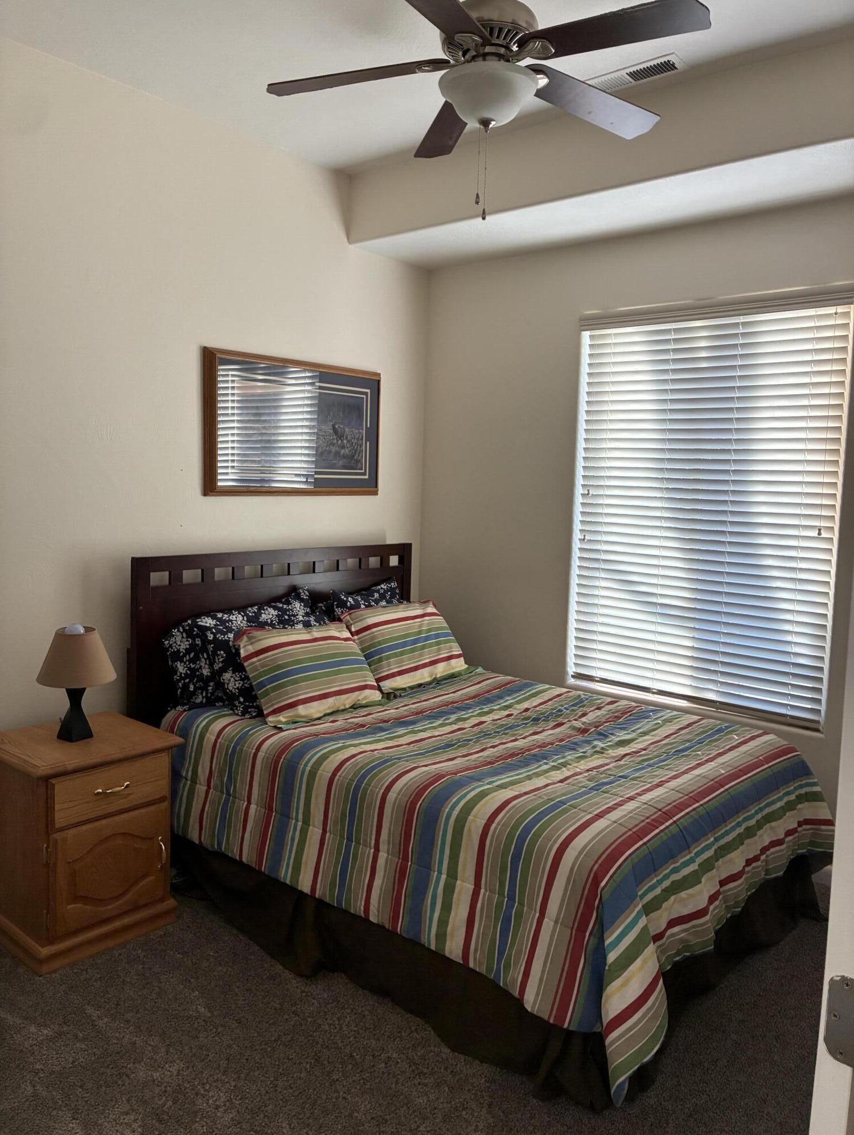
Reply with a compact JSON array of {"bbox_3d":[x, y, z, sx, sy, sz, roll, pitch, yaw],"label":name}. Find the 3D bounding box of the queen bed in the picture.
[{"bbox_3d":[0.143,0.644,3.336,2.195,1.270,1.650,7,8,40],"label":"queen bed"}]

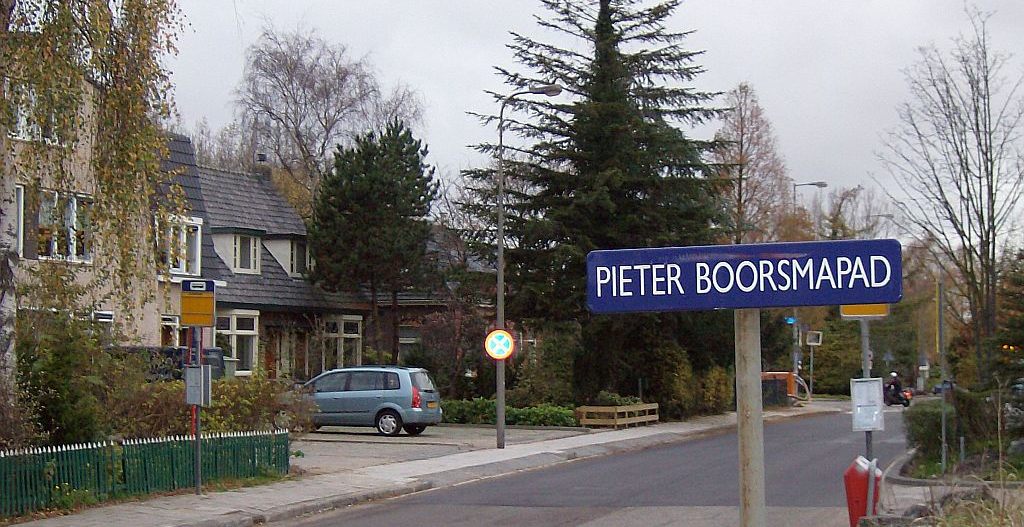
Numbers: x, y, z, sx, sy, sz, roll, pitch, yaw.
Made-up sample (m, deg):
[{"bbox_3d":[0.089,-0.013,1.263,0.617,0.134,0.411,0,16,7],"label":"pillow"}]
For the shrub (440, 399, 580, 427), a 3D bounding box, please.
[{"bbox_3d":[-0.165,3.774,52.477,4.100,0.637,1.200,-1,-3,20],"label":"shrub"}]

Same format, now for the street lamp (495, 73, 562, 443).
[{"bbox_3d":[0.349,0.050,40.413,1.320,7.145,0.320,-1,-3,13],"label":"street lamp"}]

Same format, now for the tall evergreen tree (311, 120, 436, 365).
[{"bbox_3d":[-3.624,0.191,54.058,3.400,7.902,3.400,0,-3,0],"label":"tall evergreen tree"}]

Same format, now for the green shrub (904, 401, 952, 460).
[{"bbox_3d":[7.923,3.090,39.300,0.900,1.030,1.200,-1,-3,15],"label":"green shrub"}]

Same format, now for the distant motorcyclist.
[{"bbox_3d":[15.207,4.974,83.000,2.000,1.450,0.800,-2,-3,30],"label":"distant motorcyclist"}]

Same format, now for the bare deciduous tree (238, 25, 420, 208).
[{"bbox_3d":[-6.890,-1.748,78.000,7.000,14.400,7.000,0,-3,0],"label":"bare deciduous tree"}]

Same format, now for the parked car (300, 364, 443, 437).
[{"bbox_3d":[-3.781,3.132,47.683,4.300,1.590,1.720,-1,-3,20],"label":"parked car"}]

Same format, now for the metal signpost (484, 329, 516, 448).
[{"bbox_3d":[-0.232,2.514,41.700,0.620,2.410,0.200,0,-3,9],"label":"metal signpost"}]

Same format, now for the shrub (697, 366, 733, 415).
[{"bbox_3d":[6.833,4.258,69.374,1.200,1.664,1.200,1,-3,-14],"label":"shrub"}]

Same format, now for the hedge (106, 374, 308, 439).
[{"bbox_3d":[-4.765,2.455,32.118,3.400,1.395,1.200,-1,-3,20],"label":"hedge"}]

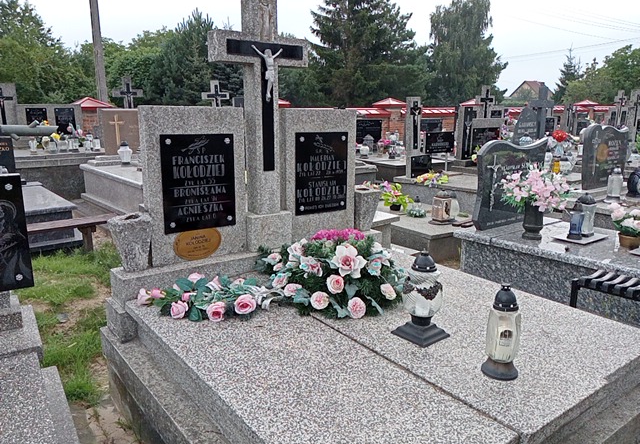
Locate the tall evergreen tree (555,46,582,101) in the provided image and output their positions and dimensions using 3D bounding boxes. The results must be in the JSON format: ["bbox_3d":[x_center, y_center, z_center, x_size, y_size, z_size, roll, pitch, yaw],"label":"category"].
[{"bbox_3d":[19.630,-10.601,40.249,2.700,5.501,2.700,7,15,24],"label":"tall evergreen tree"}]

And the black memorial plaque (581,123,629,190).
[{"bbox_3d":[2.922,-0.684,5.324,0.860,0.630,0.080,-9,16,-35],"label":"black memorial plaque"}]

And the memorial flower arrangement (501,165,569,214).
[{"bbox_3d":[1.525,-0.233,3.663,0.460,0.330,0.420,-9,16,-35],"label":"memorial flower arrangement"}]

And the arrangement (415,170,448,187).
[{"bbox_3d":[1.243,-0.493,5.756,0.320,0.150,0.280,-9,16,-35],"label":"arrangement"}]

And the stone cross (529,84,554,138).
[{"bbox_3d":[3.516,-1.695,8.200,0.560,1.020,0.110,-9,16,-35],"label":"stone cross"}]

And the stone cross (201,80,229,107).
[{"bbox_3d":[-1.996,-2.255,10.168,0.490,1.000,0.150,-9,16,-36],"label":"stone cross"}]

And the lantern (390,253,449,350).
[{"bbox_3d":[0.426,0.297,2.135,0.175,0.355,0.175,-9,16,-35],"label":"lantern"}]

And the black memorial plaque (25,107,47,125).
[{"bbox_3d":[-4.527,-1.605,8.307,0.290,0.420,0.030,-9,16,-36],"label":"black memorial plaque"}]

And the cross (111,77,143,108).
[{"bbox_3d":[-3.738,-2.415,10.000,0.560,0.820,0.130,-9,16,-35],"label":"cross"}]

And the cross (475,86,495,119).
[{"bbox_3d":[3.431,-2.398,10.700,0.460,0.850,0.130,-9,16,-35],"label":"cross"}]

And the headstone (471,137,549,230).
[{"bbox_3d":[1.631,-0.334,4.397,0.883,0.710,0.075,-9,15,-34],"label":"headstone"}]

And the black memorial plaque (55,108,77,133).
[{"bbox_3d":[-4.194,-1.657,8.551,0.290,0.420,0.030,-9,16,-36],"label":"black memorial plaque"}]

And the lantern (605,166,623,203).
[{"bbox_3d":[2.830,-0.362,4.943,0.140,0.328,0.140,8,15,29],"label":"lantern"}]

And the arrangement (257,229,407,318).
[{"bbox_3d":[0.059,0.206,2.639,0.720,0.300,0.660,-4,14,-17],"label":"arrangement"}]

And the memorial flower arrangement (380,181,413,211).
[{"bbox_3d":[0.782,-0.267,5.285,0.320,0.295,0.300,-3,14,-14],"label":"memorial flower arrangement"}]

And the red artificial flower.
[{"bbox_3d":[2.927,-1.040,6.300,0.175,0.140,0.160,1,13,1],"label":"red artificial flower"}]

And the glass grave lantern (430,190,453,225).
[{"bbox_3d":[1.212,-0.151,5.125,0.170,0.320,0.170,-9,16,-35],"label":"glass grave lantern"}]

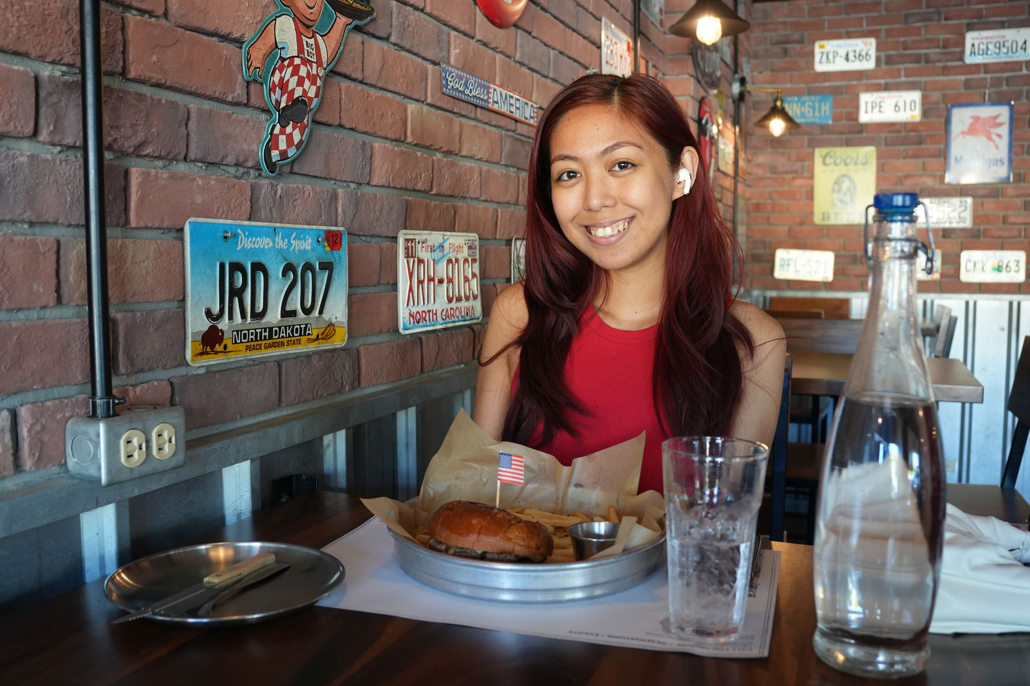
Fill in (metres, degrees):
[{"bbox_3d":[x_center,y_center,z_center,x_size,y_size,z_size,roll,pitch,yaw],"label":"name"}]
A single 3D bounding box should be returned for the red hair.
[{"bbox_3d":[0.136,-0.103,1.130,0.300,0.445,0.250,1,5,12],"label":"red hair"}]

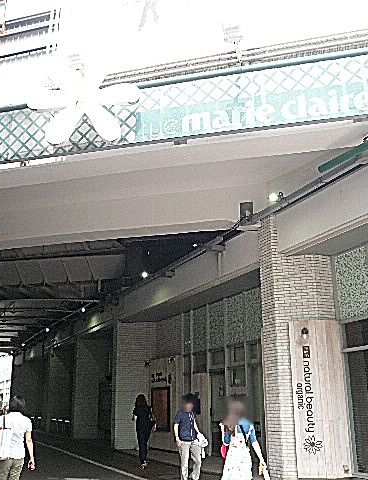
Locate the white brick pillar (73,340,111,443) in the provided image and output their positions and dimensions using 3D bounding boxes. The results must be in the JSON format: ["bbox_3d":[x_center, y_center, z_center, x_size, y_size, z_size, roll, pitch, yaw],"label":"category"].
[{"bbox_3d":[-3.941,6.286,22.032,1.500,4.050,0.650,0,-17,0],"label":"white brick pillar"}]

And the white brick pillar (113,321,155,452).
[{"bbox_3d":[-1.685,4.779,17.294,1.350,4.100,0.600,0,-17,0],"label":"white brick pillar"}]

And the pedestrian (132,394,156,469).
[{"bbox_3d":[-0.934,4.526,12.235,0.540,1.630,0.380,7,-19,-24],"label":"pedestrian"}]

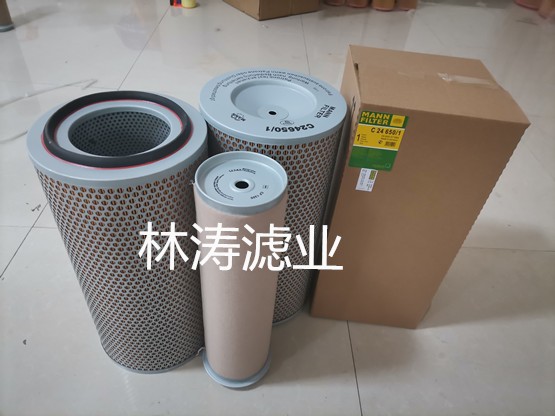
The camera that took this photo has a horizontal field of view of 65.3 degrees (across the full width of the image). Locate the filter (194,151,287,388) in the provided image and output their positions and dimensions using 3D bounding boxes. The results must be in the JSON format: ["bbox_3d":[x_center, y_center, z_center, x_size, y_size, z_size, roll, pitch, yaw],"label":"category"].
[{"bbox_3d":[-0.064,0.129,0.737,0.139,0.462,0.139,6,42,0],"label":"filter"}]

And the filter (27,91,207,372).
[{"bbox_3d":[-0.237,0.063,0.767,0.238,0.495,0.238,6,42,0],"label":"filter"}]

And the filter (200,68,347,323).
[{"bbox_3d":[-0.023,0.002,0.868,0.238,0.483,0.238,3,42,-3],"label":"filter"}]

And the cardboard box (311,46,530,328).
[{"bbox_3d":[0.226,-0.015,0.882,0.240,0.526,0.235,6,42,0],"label":"cardboard box"}]

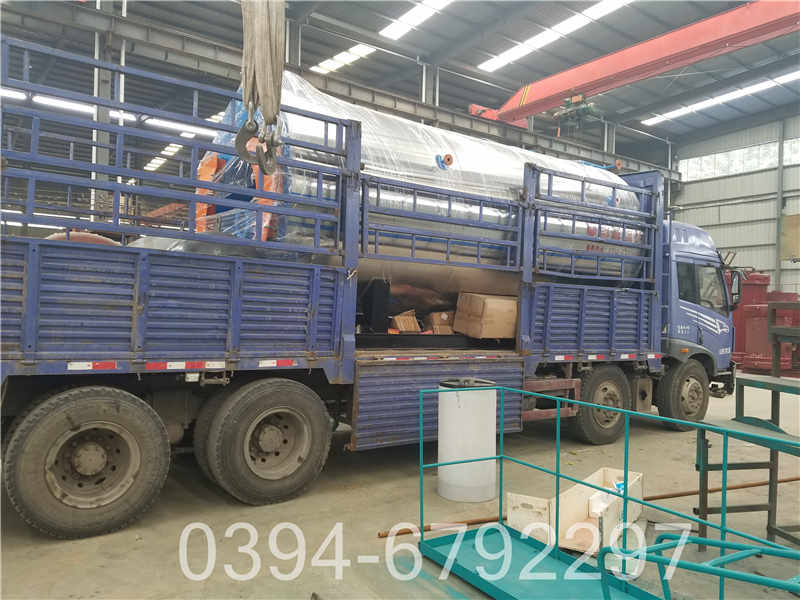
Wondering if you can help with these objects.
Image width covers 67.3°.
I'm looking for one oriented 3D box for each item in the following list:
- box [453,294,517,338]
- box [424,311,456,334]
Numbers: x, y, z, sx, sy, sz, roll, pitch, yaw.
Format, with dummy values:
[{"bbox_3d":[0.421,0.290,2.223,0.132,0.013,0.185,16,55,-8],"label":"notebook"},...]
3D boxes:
[{"bbox_3d":[0.986,0.180,6.786,0.515,0.437,0.427,2,6,-36],"label":"box"},{"bbox_3d":[0.427,0.258,6.661,0.290,0.240,0.180,2,-2,-36],"label":"box"}]

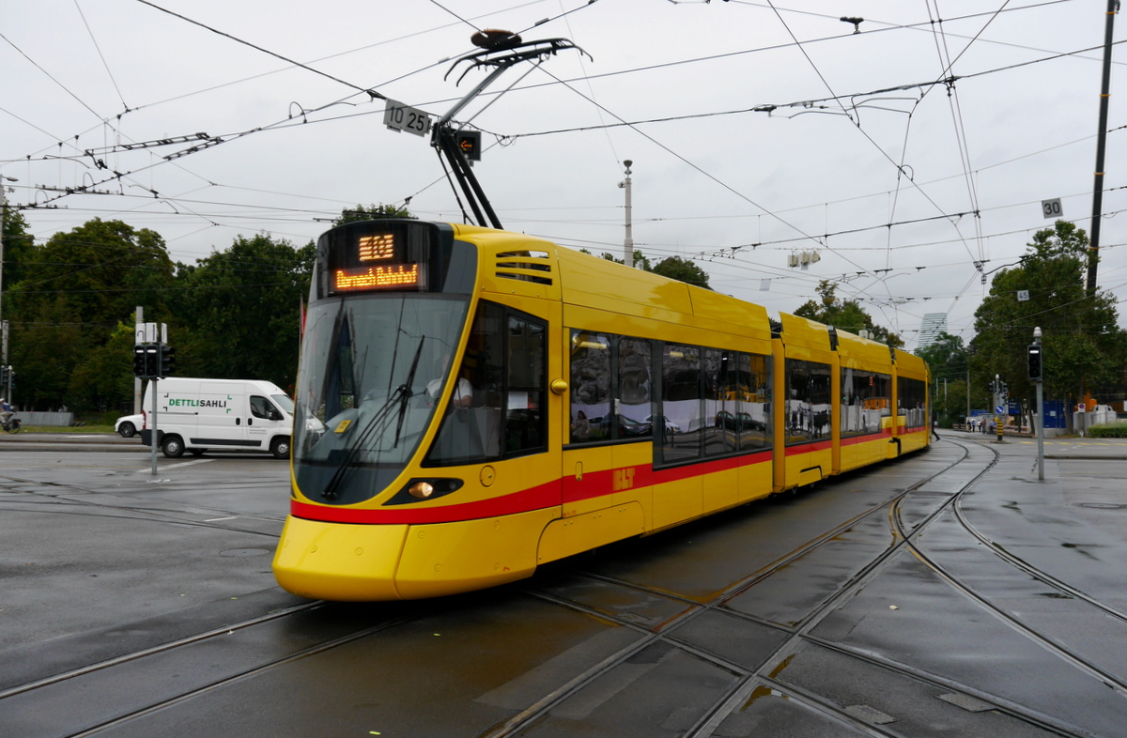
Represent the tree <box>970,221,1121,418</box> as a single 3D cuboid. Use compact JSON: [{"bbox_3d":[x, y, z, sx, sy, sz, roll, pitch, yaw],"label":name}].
[{"bbox_3d":[33.859,-2.868,64.000,10.500,14.800,10.000,-1,-2,18],"label":"tree"}]

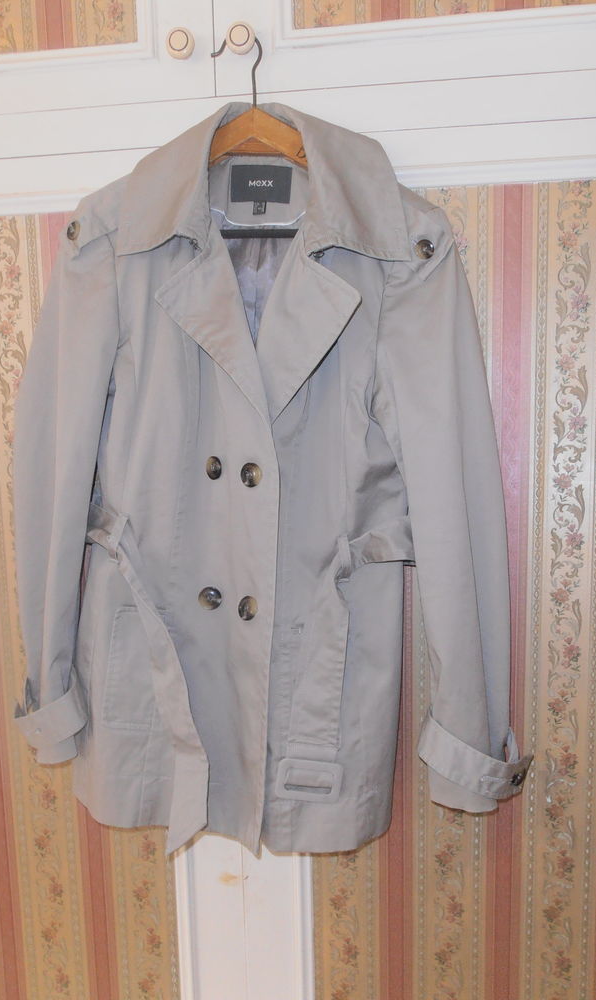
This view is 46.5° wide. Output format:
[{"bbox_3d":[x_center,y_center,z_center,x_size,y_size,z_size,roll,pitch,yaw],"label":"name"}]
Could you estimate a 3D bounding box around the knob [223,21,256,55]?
[{"bbox_3d":[-0.063,-0.508,0.764,0.032,0.032,0.028,0,7,7],"label":"knob"}]

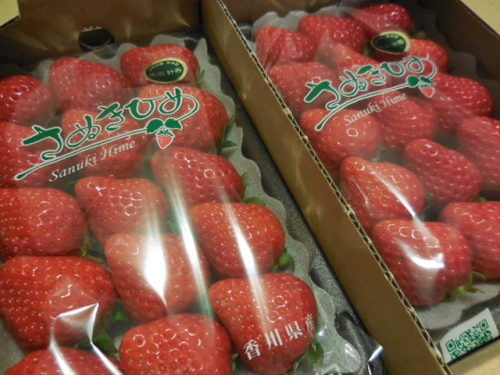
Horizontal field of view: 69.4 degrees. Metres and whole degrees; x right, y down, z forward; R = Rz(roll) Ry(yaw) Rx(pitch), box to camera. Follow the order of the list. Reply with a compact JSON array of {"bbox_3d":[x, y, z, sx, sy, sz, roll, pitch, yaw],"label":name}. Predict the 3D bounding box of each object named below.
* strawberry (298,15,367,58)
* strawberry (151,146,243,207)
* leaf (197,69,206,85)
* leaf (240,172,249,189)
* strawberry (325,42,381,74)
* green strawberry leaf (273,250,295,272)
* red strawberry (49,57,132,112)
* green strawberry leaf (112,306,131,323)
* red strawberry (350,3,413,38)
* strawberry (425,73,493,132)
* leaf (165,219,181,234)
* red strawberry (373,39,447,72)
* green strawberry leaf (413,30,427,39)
[{"bbox_3d":[0.053,-0.093,0.233,0.040,0.033,0.037,30,57,16],"label":"strawberry"},{"bbox_3d":[-0.025,-0.003,0.177,0.045,0.034,0.034,17,55,-28],"label":"strawberry"},{"bbox_3d":[-0.028,-0.064,0.208,0.006,0.009,0.006,-15,57,-15],"label":"leaf"},{"bbox_3d":[-0.003,-0.004,0.188,0.005,0.003,0.009,0,59,-4],"label":"leaf"},{"bbox_3d":[0.065,-0.070,0.218,0.038,0.032,0.034,40,60,22],"label":"strawberry"},{"bbox_3d":[0.015,0.034,0.167,0.011,0.005,0.010,0,59,-4],"label":"green strawberry leaf"},{"bbox_3d":[-0.089,-0.056,0.204,0.043,0.034,0.034,17,55,-28],"label":"red strawberry"},{"bbox_3d":[-0.054,0.053,0.151,0.008,0.004,0.006,0,59,-4],"label":"green strawberry leaf"},{"bbox_3d":[0.090,-0.107,0.246,0.042,0.034,0.034,17,55,-28],"label":"red strawberry"},{"bbox_3d":[0.123,-0.050,0.214,0.042,0.035,0.035,17,55,-28],"label":"strawberry"},{"bbox_3d":[-0.037,0.019,0.173,0.008,0.004,0.007,0,59,-4],"label":"leaf"},{"bbox_3d":[0.100,-0.075,0.225,0.040,0.033,0.036,15,54,6],"label":"red strawberry"},{"bbox_3d":[0.116,-0.105,0.247,0.009,0.006,0.007,-15,57,-15],"label":"green strawberry leaf"}]

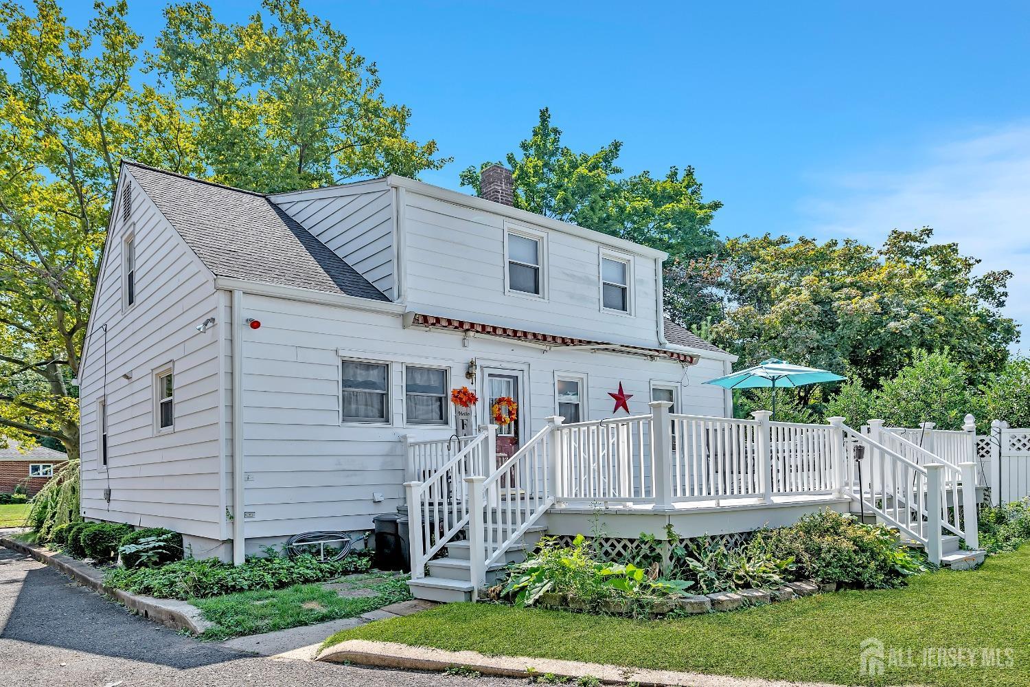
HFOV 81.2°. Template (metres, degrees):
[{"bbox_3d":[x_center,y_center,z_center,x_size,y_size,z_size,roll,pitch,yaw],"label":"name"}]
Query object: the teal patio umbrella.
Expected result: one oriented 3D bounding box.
[{"bbox_3d":[4.620,1.430,10.700,2.600,2.350,2.600,6,-11,-39],"label":"teal patio umbrella"}]

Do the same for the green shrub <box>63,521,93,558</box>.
[{"bbox_3d":[-7.048,3.158,9.700,0.700,0.580,0.700,6,-11,-39],"label":"green shrub"}]

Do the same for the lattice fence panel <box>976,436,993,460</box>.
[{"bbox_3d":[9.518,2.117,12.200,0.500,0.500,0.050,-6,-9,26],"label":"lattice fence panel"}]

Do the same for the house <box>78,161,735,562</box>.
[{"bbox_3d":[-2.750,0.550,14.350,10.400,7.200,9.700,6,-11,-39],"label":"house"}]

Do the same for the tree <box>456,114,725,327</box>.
[{"bbox_3d":[3.006,-1.700,23.500,10.000,14.500,9.600,-3,-9,7],"label":"tree"}]

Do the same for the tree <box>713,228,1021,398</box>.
[{"bbox_3d":[11.532,0.590,20.000,9.400,9.000,8.600,-6,-10,30],"label":"tree"}]

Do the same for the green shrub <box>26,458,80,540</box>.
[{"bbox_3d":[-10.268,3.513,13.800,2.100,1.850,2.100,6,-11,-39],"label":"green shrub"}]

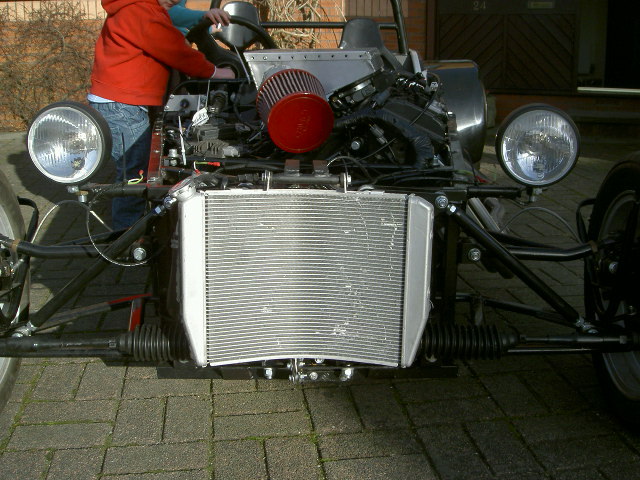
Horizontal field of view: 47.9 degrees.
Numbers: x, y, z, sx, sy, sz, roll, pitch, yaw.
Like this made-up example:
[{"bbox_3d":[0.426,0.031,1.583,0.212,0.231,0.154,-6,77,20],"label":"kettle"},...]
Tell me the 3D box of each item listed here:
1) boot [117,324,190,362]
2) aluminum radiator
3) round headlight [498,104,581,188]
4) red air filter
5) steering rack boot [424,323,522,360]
[{"bbox_3d":[-0.276,0.178,1.245,0.140,0.063,0.063,0,15,-1],"label":"boot"},{"bbox_3d":[-0.024,0.063,1.200,0.407,0.290,0.075,0,9,-1],"label":"aluminum radiator"},{"bbox_3d":[0.423,-0.188,1.419,0.160,0.160,0.120,1,15,6],"label":"round headlight"},{"bbox_3d":[-0.055,-0.276,1.550,0.149,0.149,0.155,-2,26,-9],"label":"red air filter"},{"bbox_3d":[0.249,0.175,1.245,0.178,0.063,0.063,0,15,-1],"label":"steering rack boot"}]

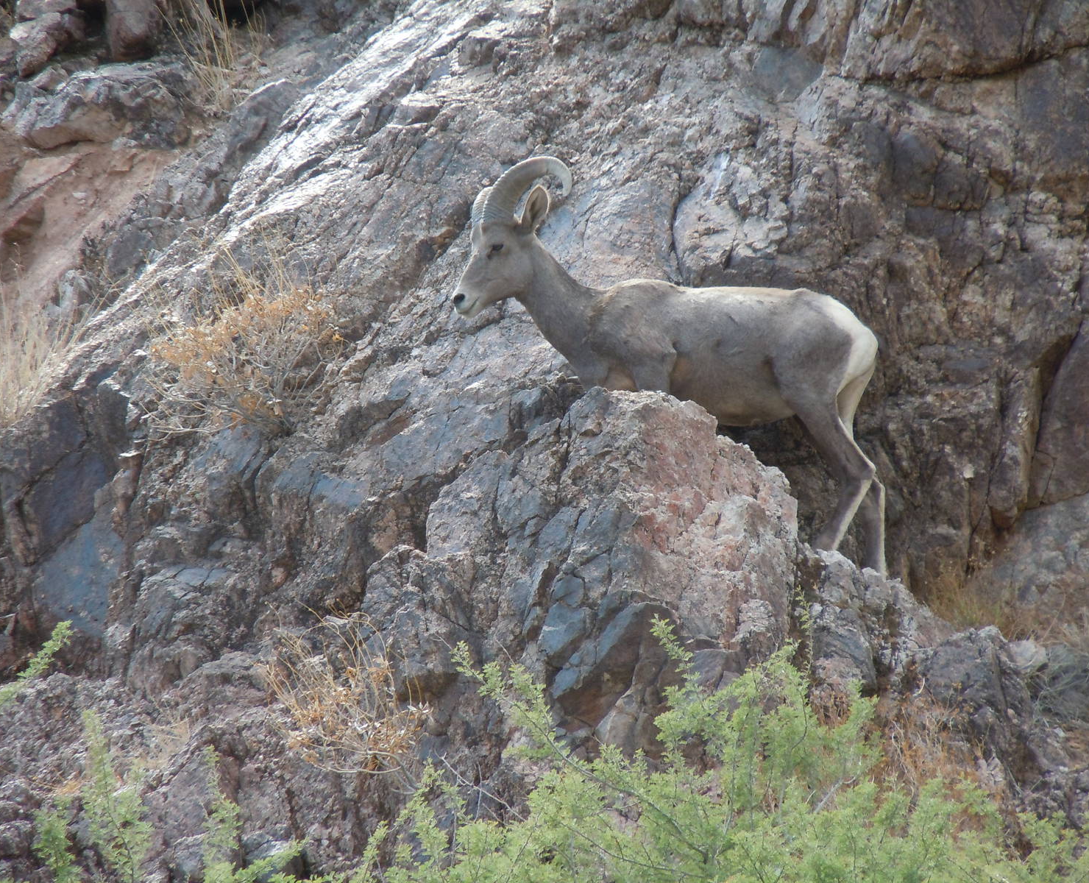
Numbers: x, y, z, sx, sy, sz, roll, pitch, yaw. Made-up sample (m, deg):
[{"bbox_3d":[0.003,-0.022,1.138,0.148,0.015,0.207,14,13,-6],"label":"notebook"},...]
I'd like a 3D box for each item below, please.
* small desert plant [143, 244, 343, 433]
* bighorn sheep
[{"bbox_3d":[-0.889,-0.286,30.100,0.580,0.540,0.500,0,-9,0],"label":"small desert plant"},{"bbox_3d":[0.364,-0.215,30.000,1.270,1.230,0.400,-2,-9,10],"label":"bighorn sheep"}]

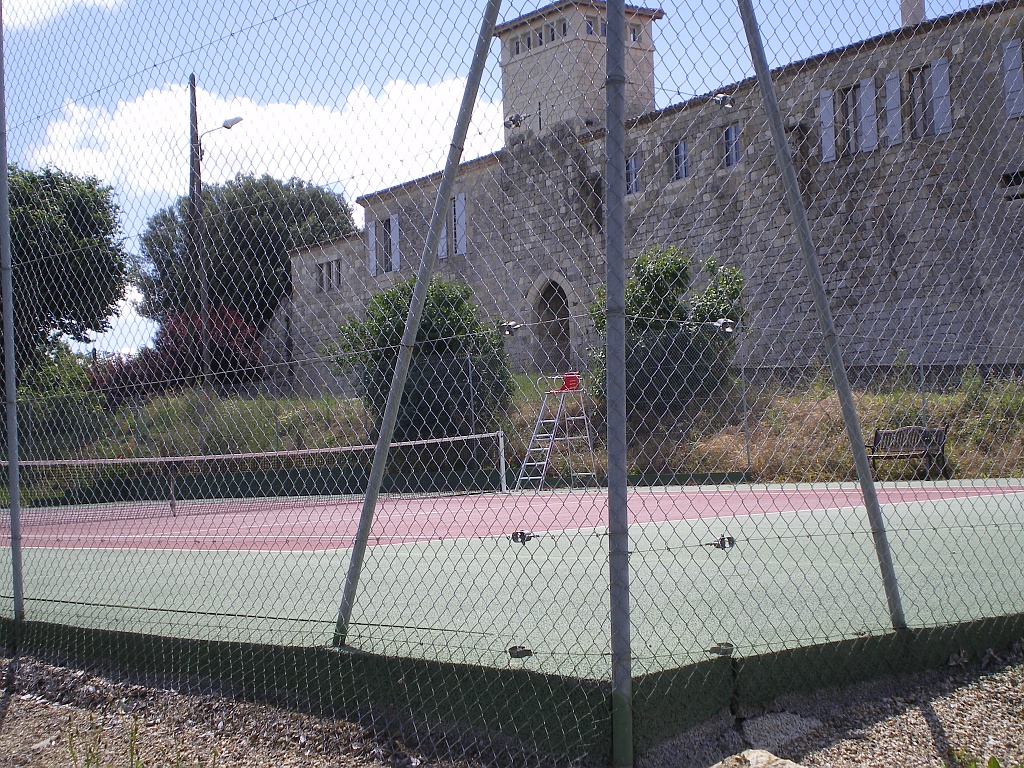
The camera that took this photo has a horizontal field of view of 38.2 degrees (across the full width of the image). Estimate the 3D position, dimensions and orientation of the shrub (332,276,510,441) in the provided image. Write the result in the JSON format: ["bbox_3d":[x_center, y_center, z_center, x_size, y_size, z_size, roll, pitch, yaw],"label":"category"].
[{"bbox_3d":[-2.264,-0.475,37.000,4.460,4.430,4.300,-2,-4,-3],"label":"shrub"}]

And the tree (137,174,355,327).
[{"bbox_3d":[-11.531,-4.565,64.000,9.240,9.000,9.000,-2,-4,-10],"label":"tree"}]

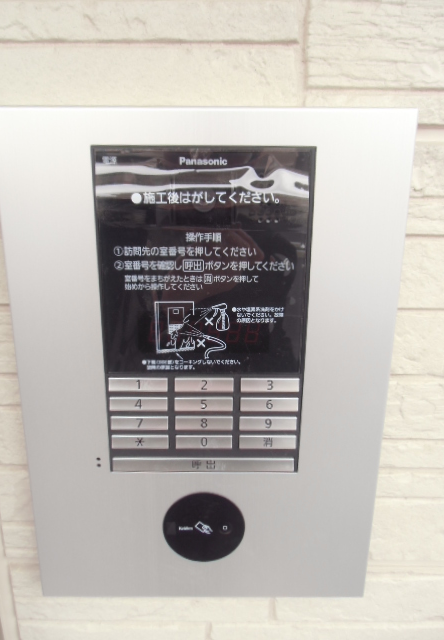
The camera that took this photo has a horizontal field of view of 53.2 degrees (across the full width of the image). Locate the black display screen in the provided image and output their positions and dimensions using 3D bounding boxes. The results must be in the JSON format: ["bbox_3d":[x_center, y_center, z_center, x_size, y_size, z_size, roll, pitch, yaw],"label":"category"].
[{"bbox_3d":[-0.011,-0.034,0.286,0.135,0.144,0.012,0,15,0],"label":"black display screen"}]

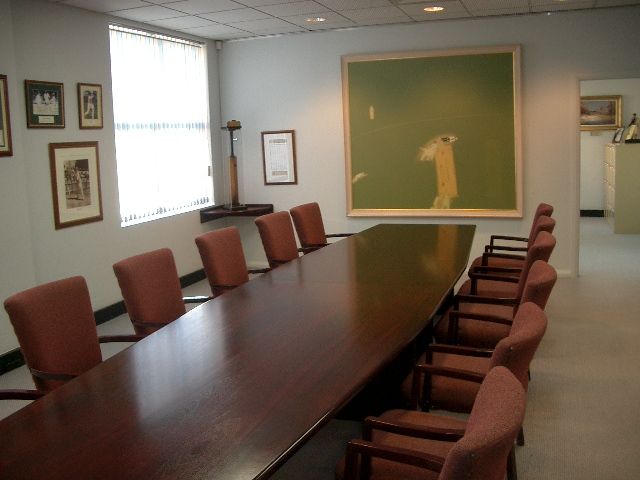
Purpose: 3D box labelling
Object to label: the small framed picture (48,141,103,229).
[{"bbox_3d":[-1.995,-0.462,5.353,0.030,0.690,0.620,1,10,19],"label":"small framed picture"}]

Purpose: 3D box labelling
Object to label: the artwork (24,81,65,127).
[{"bbox_3d":[-2.101,-1.038,4.986,0.025,0.365,0.435,1,10,19],"label":"artwork"}]

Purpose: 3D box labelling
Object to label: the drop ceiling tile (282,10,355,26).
[{"bbox_3d":[-0.056,-2.208,6.443,0.600,0.020,0.600,1,9,20],"label":"drop ceiling tile"}]

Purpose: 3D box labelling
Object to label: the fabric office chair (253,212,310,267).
[{"bbox_3d":[-0.082,0.277,4.998,0.600,0.940,0.580,1,9,20],"label":"fabric office chair"}]

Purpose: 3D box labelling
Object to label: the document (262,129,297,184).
[{"bbox_3d":[-0.483,-0.946,7.499,0.418,0.623,0.030,1,9,20],"label":"document"}]

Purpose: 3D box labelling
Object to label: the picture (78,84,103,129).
[{"bbox_3d":[-1.922,-1.116,5.410,0.030,0.370,0.293,1,9,20],"label":"picture"}]

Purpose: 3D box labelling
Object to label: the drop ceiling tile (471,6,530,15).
[{"bbox_3d":[1.777,-2.258,6.383,0.600,0.020,0.371,1,10,19],"label":"drop ceiling tile"}]

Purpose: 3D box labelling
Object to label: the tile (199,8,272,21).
[{"bbox_3d":[-0.806,-2.126,6.128,0.600,0.020,0.600,1,10,19],"label":"tile"}]

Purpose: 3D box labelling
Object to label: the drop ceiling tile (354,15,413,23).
[{"bbox_3d":[0.666,-2.293,6.755,0.600,0.020,0.371,1,10,19],"label":"drop ceiling tile"}]

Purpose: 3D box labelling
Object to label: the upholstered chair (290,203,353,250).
[{"bbox_3d":[0.136,0.175,5.601,0.600,0.940,0.580,1,9,20],"label":"upholstered chair"}]

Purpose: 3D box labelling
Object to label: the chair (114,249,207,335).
[{"bbox_3d":[-0.660,0.546,3.384,0.600,0.940,0.580,1,9,20],"label":"chair"}]

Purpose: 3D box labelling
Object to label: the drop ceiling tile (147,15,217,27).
[{"bbox_3d":[-1.356,-2.128,6.327,0.582,0.020,0.600,1,10,19],"label":"drop ceiling tile"}]

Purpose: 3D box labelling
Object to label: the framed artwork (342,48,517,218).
[{"bbox_3d":[1.168,-1.114,6.855,1.900,1.747,0.060,1,9,20],"label":"framed artwork"}]

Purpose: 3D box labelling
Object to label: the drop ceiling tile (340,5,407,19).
[{"bbox_3d":[0.497,-2.194,6.243,0.600,0.020,0.600,1,9,20],"label":"drop ceiling tile"}]

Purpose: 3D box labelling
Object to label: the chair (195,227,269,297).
[{"bbox_3d":[-0.446,0.417,4.477,0.630,0.930,0.570,2,10,25],"label":"chair"}]

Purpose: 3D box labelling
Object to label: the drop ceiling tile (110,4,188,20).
[{"bbox_3d":[-1.541,-2.021,5.769,0.582,0.020,0.600,1,10,19],"label":"drop ceiling tile"}]

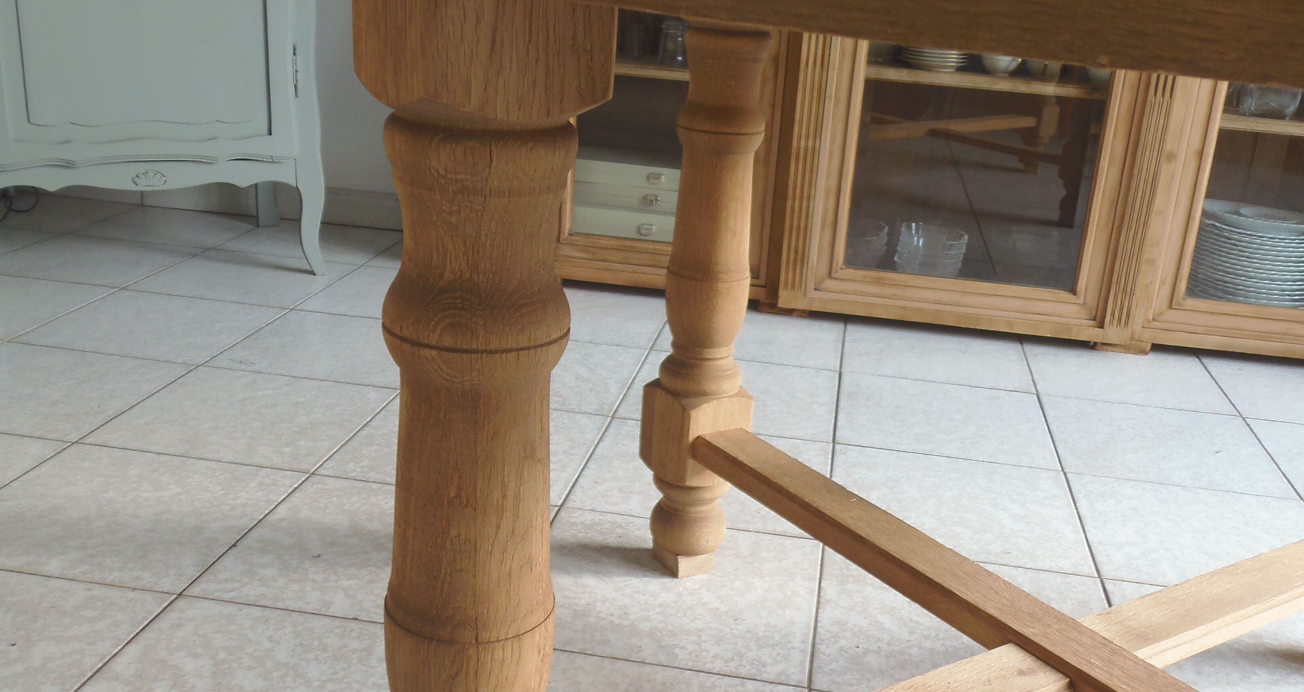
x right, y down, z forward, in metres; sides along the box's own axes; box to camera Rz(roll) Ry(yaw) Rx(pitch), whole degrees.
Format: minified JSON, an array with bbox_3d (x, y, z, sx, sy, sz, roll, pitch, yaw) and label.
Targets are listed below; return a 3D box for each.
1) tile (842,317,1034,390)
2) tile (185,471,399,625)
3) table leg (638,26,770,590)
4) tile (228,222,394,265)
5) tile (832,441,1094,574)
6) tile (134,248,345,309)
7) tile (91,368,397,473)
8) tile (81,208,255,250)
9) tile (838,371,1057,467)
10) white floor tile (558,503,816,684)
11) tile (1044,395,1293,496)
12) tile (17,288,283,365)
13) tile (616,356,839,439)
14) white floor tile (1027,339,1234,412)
[{"bbox_3d":[0.481,0.017,2.069,0.312,0.010,0.295,6,19,9],"label":"tile"},{"bbox_3d":[-0.300,0.229,1.365,0.319,0.009,0.309,7,18,8],"label":"tile"},{"bbox_3d":[0.061,-0.101,1.256,0.087,0.732,0.087,-9,22,-35],"label":"table leg"},{"bbox_3d":[-0.705,-0.216,2.531,0.312,0.010,0.295,6,19,9],"label":"tile"},{"bbox_3d":[0.388,0.208,1.571,0.319,0.009,0.309,7,18,8],"label":"tile"},{"bbox_3d":[-0.757,-0.123,2.256,0.312,0.010,0.295,6,19,9],"label":"tile"},{"bbox_3d":[-0.566,0.099,1.704,0.319,0.009,0.309,7,18,8],"label":"tile"},{"bbox_3d":[-1.046,-0.256,2.676,0.319,0.009,0.309,7,18,8],"label":"tile"},{"bbox_3d":[0.439,0.114,1.865,0.319,0.009,0.309,7,18,8],"label":"tile"},{"bbox_3d":[0.018,0.266,1.321,0.319,0.009,0.309,7,18,8],"label":"white floor tile"},{"bbox_3d":[0.739,0.145,1.748,0.312,0.010,0.295,6,19,9],"label":"tile"},{"bbox_3d":[-0.809,-0.030,1.981,0.312,0.010,0.295,6,19,9],"label":"tile"},{"bbox_3d":[0.121,0.078,1.909,0.319,0.009,0.309,7,18,8],"label":"tile"},{"bbox_3d":[0.791,0.052,2.023,0.312,0.010,0.295,6,19,9],"label":"white floor tile"}]

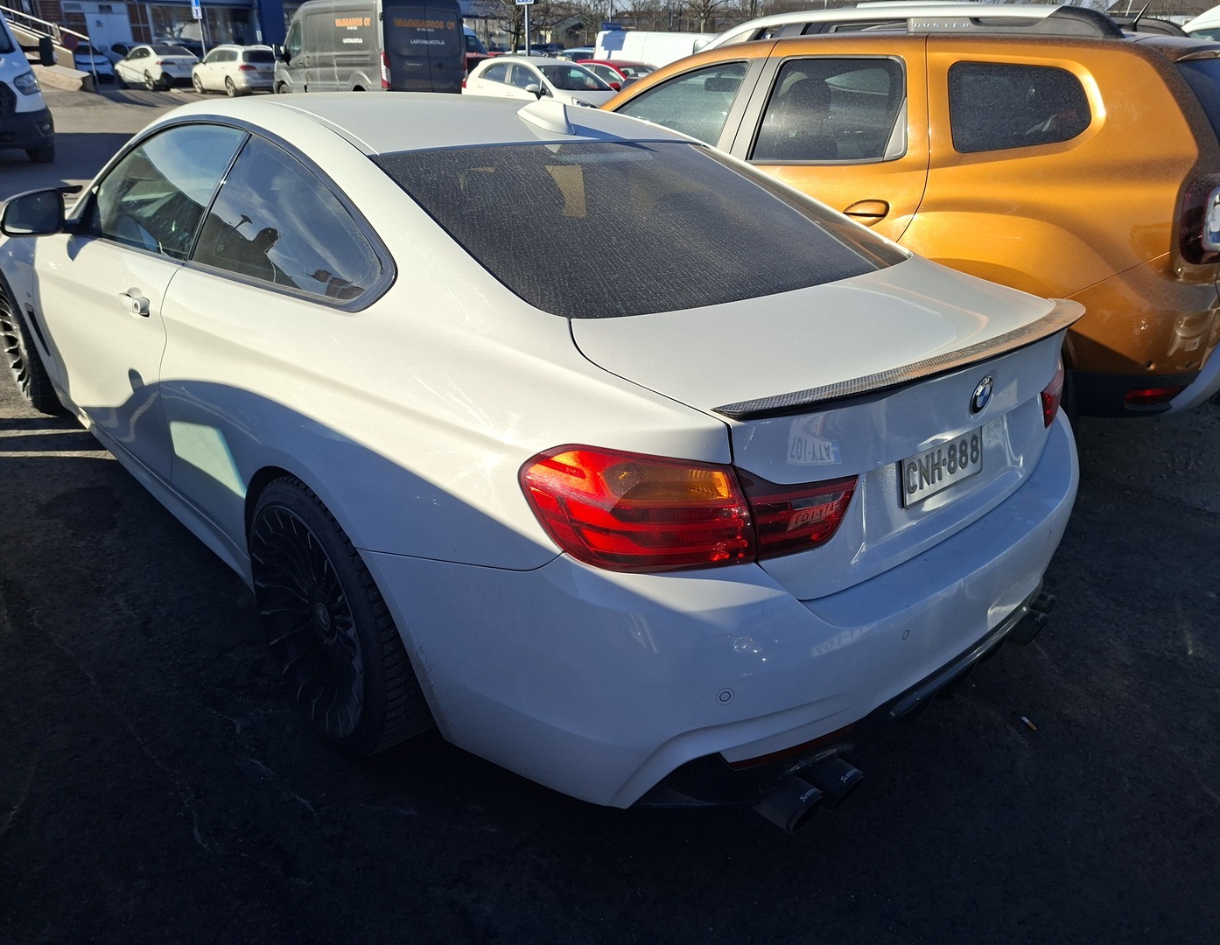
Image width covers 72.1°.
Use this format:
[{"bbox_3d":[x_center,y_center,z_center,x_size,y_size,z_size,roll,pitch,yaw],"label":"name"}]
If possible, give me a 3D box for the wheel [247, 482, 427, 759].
[{"bbox_3d":[-0.564,0.288,1.846,0.255,0.650,0.650,-16,29,-41],"label":"wheel"}]

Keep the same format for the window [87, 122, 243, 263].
[{"bbox_3d":[-1.277,-0.797,2.344,1.010,0.375,0.060,21,2,41],"label":"window"}]

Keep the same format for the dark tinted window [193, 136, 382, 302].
[{"bbox_3d":[-0.652,-0.543,1.740,0.830,0.330,0.050,21,1,41],"label":"dark tinted window"}]

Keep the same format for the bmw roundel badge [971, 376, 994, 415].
[{"bbox_3d":[0.664,-0.138,1.498,0.075,0.075,0.014,-18,33,-40],"label":"bmw roundel badge"}]

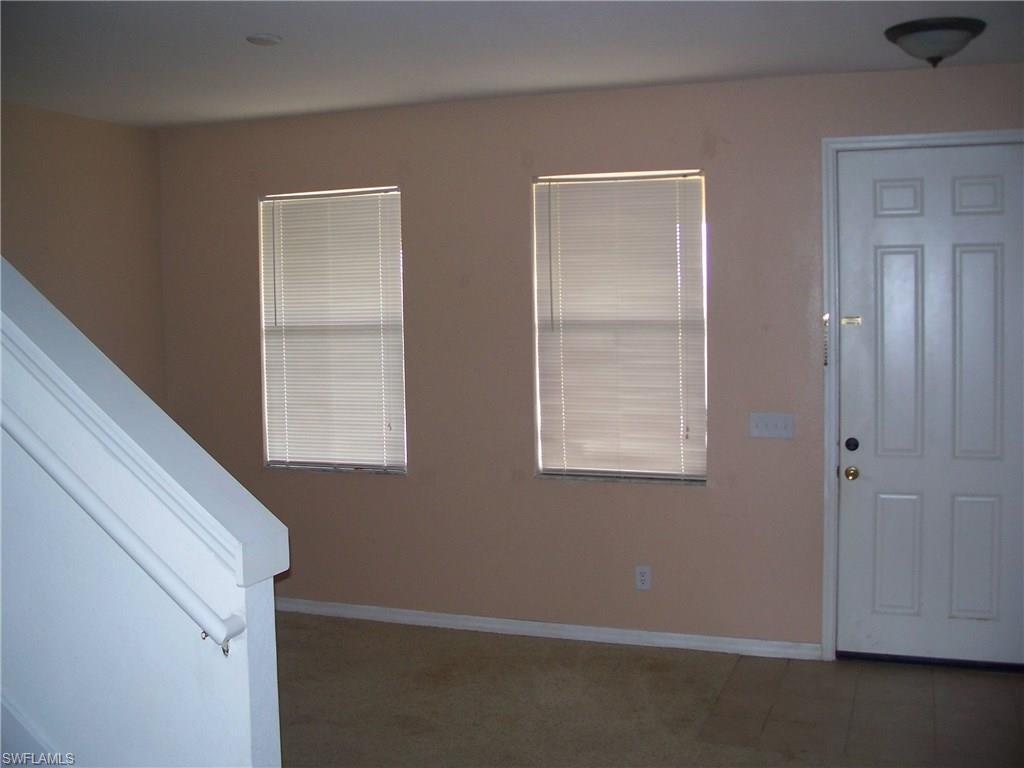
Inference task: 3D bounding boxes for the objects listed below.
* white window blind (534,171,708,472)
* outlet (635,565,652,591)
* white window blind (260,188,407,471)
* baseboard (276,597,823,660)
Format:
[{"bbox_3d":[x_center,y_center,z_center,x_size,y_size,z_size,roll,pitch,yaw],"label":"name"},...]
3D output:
[{"bbox_3d":[0.549,-0.290,5.561,0.875,1.520,0.050,1,4,19],"label":"white window blind"},{"bbox_3d":[0.668,0.986,5.561,0.075,0.120,0.012,1,4,19],"label":"outlet"},{"bbox_3d":[-0.994,-0.301,6.096,0.875,1.520,0.050,1,4,19],"label":"white window blind"},{"bbox_3d":[-0.116,1.280,5.851,3.415,0.082,0.017,1,4,19],"label":"baseboard"}]

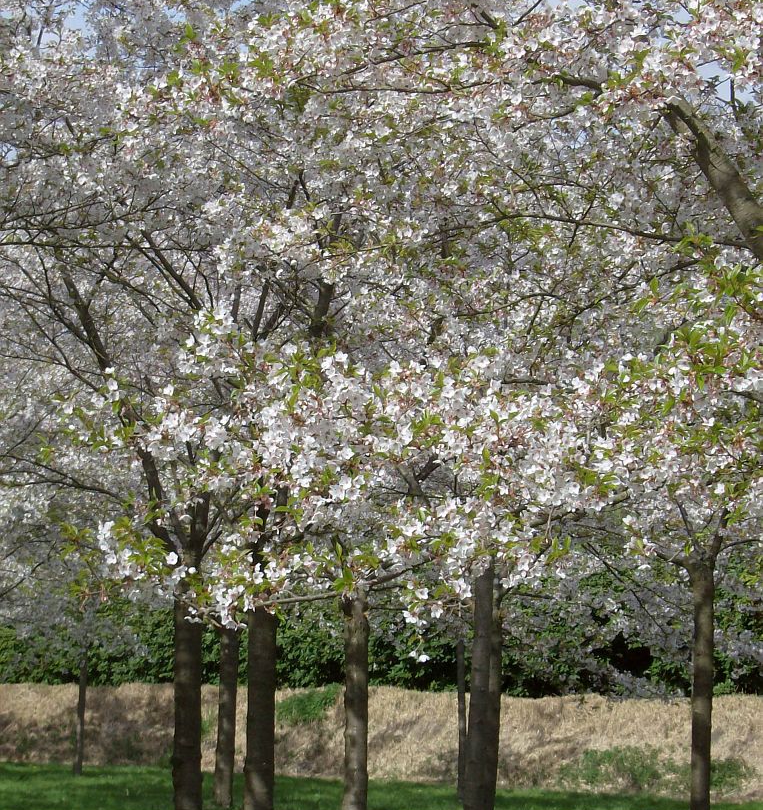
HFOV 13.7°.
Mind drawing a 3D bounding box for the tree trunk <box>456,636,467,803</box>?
[{"bbox_3d":[0.855,3.223,33.282,0.094,1.782,0.094,1,-4,0],"label":"tree trunk"}]

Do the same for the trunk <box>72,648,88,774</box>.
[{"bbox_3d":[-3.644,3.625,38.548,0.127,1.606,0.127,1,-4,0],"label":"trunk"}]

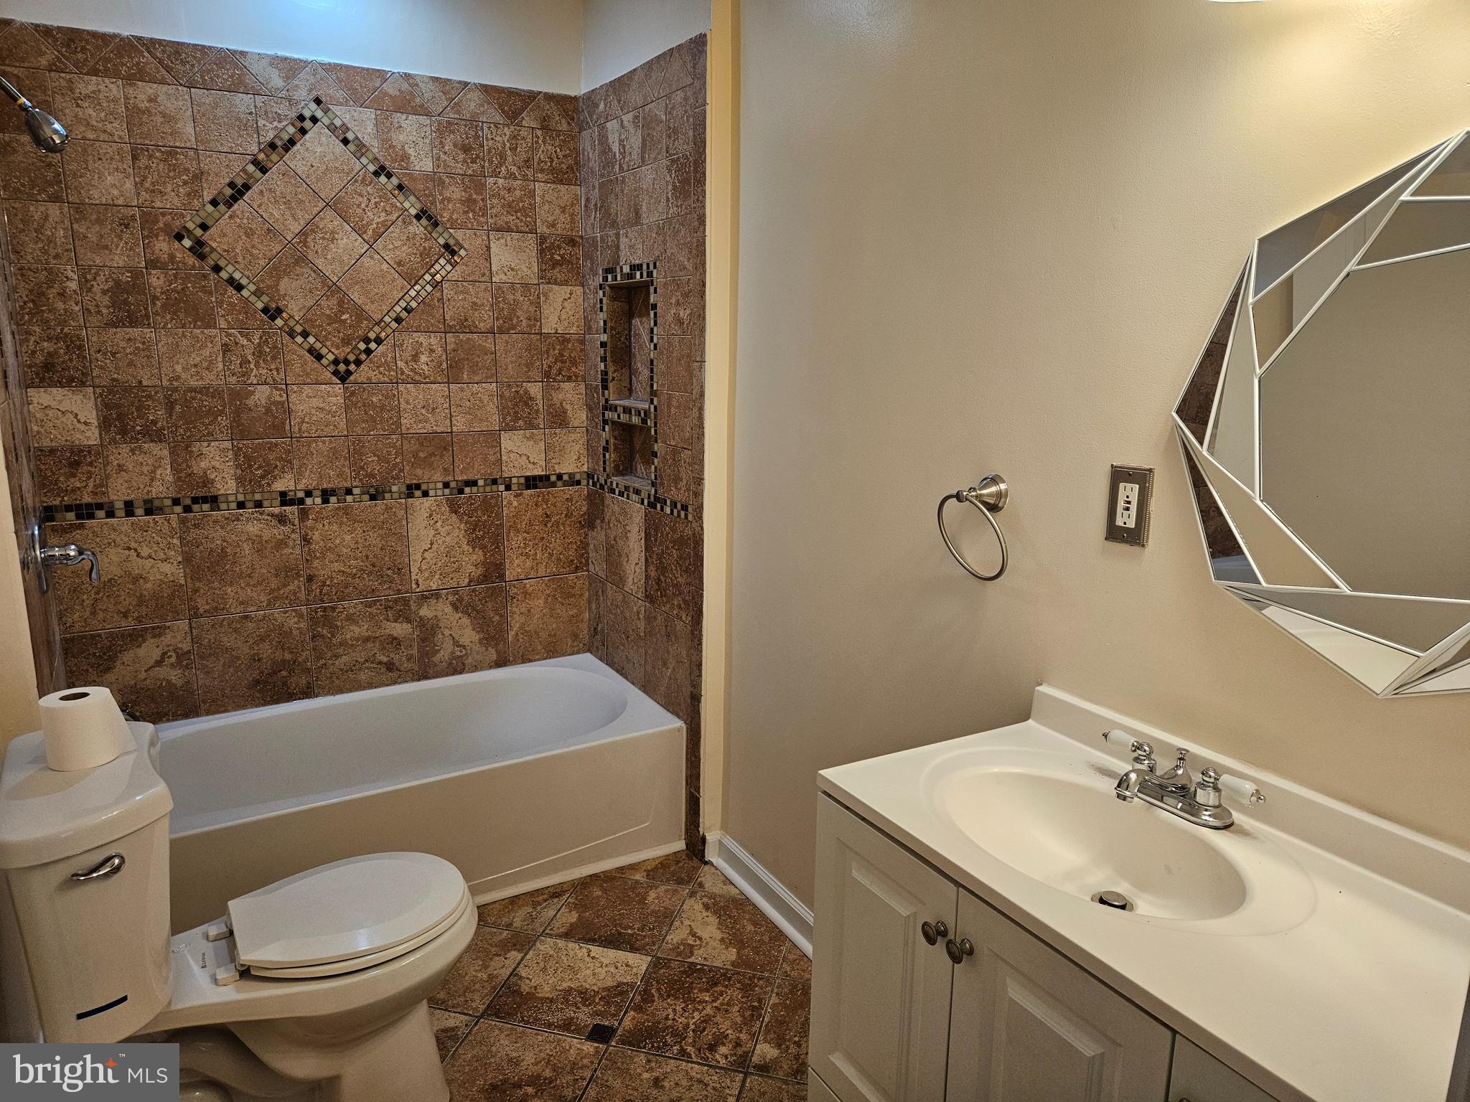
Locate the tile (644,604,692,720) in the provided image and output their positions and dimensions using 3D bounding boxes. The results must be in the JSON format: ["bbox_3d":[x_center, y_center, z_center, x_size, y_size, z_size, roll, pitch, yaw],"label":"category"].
[{"bbox_3d":[-0.197,0.331,2.913,0.010,0.285,0.299,-7,15,-30],"label":"tile"}]

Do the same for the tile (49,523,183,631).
[{"bbox_3d":[-1.681,0.065,2.670,0.303,0.300,0.010,-7,15,-30],"label":"tile"}]

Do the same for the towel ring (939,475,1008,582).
[{"bbox_3d":[0.419,-0.038,1.729,0.083,0.188,0.168,-7,14,-29],"label":"towel ring"}]

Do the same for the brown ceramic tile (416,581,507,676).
[{"bbox_3d":[-0.881,0.258,3.158,0.300,0.281,0.010,-7,14,-30],"label":"brown ceramic tile"}]

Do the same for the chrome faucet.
[{"bbox_3d":[0.579,0.321,1.352,0.152,0.087,0.255,-7,14,-29],"label":"chrome faucet"}]

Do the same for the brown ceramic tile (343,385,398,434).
[{"bbox_3d":[-1.080,-0.422,2.913,0.149,0.148,0.010,-6,13,-29],"label":"brown ceramic tile"}]

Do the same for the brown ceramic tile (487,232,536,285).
[{"bbox_3d":[-0.686,-0.914,3.043,0.147,0.152,0.010,-6,13,-29],"label":"brown ceramic tile"}]

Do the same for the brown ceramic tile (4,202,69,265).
[{"bbox_3d":[-1.738,-0.792,2.439,0.131,0.151,0.010,-7,15,-30],"label":"brown ceramic tile"}]

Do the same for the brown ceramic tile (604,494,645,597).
[{"bbox_3d":[-0.341,-0.016,3.065,0.010,0.293,0.293,-7,14,-30],"label":"brown ceramic tile"}]

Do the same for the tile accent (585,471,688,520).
[{"bbox_3d":[-0.305,-0.173,2.970,0.010,0.046,0.728,-7,14,-30],"label":"tile accent"}]

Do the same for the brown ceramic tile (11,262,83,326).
[{"bbox_3d":[-1.727,-0.639,2.453,0.140,0.149,0.010,-7,14,-30],"label":"brown ceramic tile"}]

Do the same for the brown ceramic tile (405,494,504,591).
[{"bbox_3d":[-0.879,-0.029,3.096,0.300,0.300,0.010,-7,14,-30],"label":"brown ceramic tile"}]

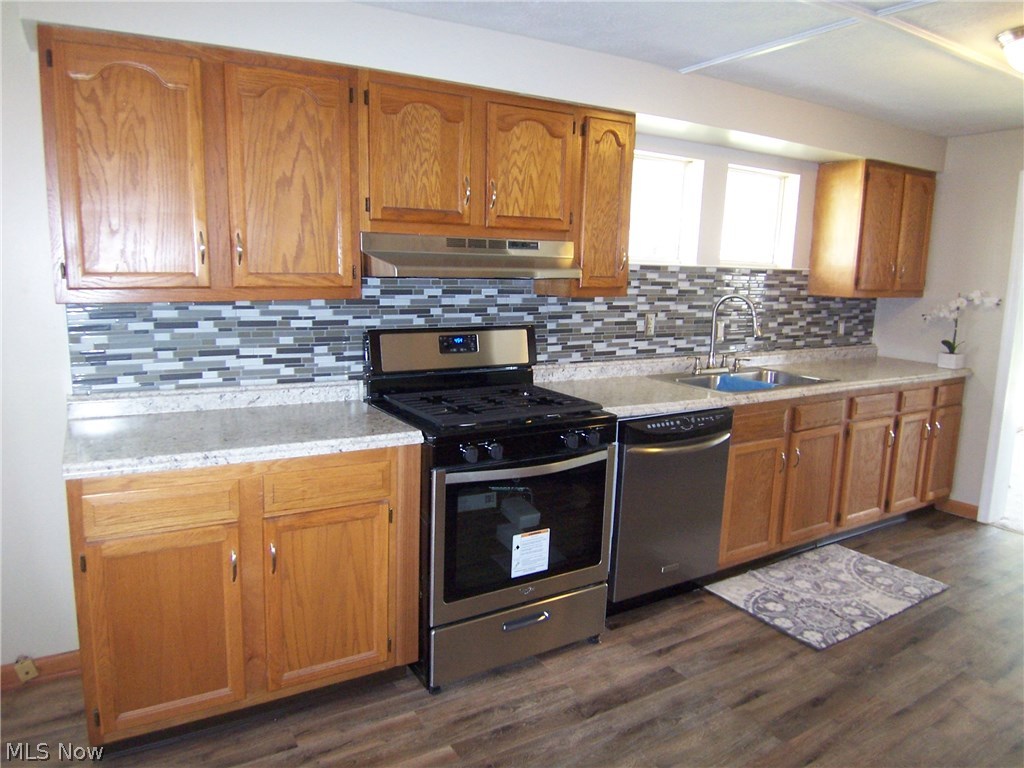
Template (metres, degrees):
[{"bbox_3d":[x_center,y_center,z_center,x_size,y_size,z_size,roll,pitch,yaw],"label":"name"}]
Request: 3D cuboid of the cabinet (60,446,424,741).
[{"bbox_3d":[-0.914,0.605,2.401,1.015,0.862,0.615,-4,11,-30],"label":"cabinet"}]

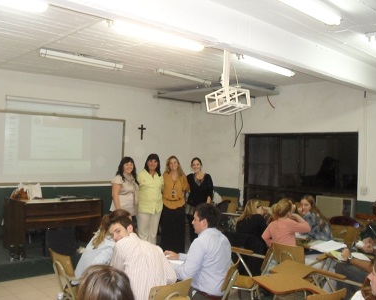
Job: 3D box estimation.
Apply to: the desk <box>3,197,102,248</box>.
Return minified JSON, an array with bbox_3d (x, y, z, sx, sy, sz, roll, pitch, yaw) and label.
[{"bbox_3d":[-1.873,1.071,5.781,1.061,0.745,0.714,2,-1,-37],"label":"desk"}]

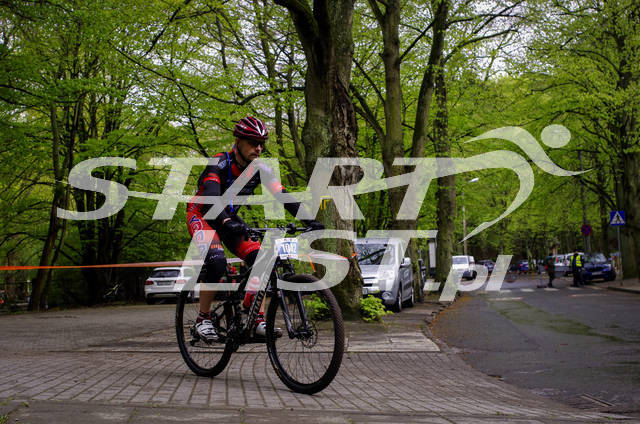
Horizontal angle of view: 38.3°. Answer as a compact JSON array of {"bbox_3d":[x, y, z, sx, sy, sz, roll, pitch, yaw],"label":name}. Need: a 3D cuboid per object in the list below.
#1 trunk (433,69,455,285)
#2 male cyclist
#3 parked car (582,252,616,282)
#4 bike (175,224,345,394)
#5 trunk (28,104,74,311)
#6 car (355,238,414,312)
[{"bbox_3d":[5.930,-1.500,44.000,0.800,10.400,0.800,-2,-4,0],"label":"trunk"},{"bbox_3d":[-0.505,0.125,6.190,0.740,1.530,0.920,1,-3,-40],"label":"male cyclist"},{"bbox_3d":[14.720,2.950,48.900,1.800,1.480,4.450,-4,-4,20],"label":"parked car"},{"bbox_3d":[-0.460,0.625,6.160,0.720,1.050,1.860,1,-3,-40],"label":"bike"},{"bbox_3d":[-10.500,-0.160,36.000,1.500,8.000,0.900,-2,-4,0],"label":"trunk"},{"bbox_3d":[1.340,1.620,23.750,1.830,1.810,4.380,-3,-4,12],"label":"car"}]

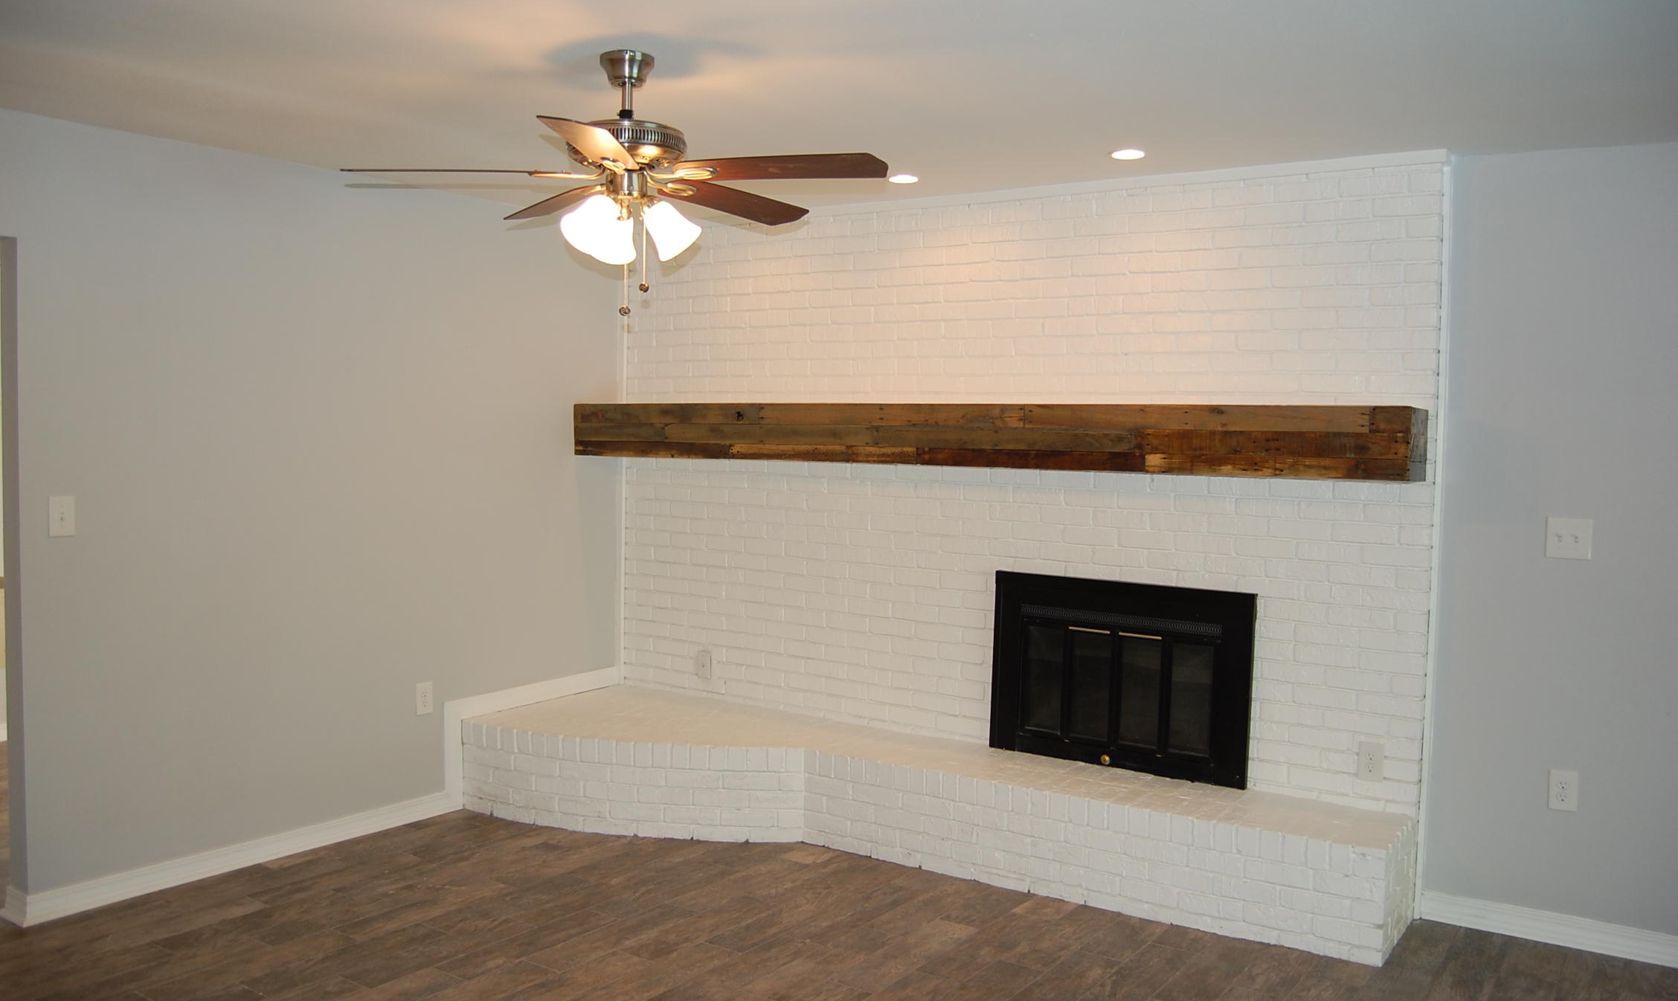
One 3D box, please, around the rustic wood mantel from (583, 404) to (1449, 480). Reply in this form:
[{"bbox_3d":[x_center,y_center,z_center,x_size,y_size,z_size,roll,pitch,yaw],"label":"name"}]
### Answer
[{"bbox_3d":[0.338,-0.241,4.721,3.370,0.223,0.260,3,4,32],"label":"rustic wood mantel"}]

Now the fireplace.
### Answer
[{"bbox_3d":[0.977,0.627,4.480,0.960,0.672,0.050,3,4,32],"label":"fireplace"}]

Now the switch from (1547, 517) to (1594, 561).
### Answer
[{"bbox_3d":[2.183,0.113,3.757,0.118,0.118,0.012,3,4,32],"label":"switch"}]

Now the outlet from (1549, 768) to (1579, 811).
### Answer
[{"bbox_3d":[2.184,0.878,3.789,0.073,0.118,0.010,3,4,32],"label":"outlet"}]

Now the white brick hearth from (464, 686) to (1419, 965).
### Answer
[{"bbox_3d":[0.144,1.114,4.493,3.352,0.350,0.936,3,3,33],"label":"white brick hearth"}]

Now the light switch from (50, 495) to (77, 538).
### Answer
[{"bbox_3d":[-2.334,0.049,3.777,0.010,0.118,0.072,3,4,37],"label":"light switch"}]

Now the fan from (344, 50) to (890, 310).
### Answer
[{"bbox_3d":[-0.512,-0.750,2.985,1.300,0.605,1.300,3,4,32],"label":"fan"}]

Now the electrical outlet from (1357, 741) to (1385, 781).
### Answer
[{"bbox_3d":[1.710,0.844,4.051,0.074,0.119,0.010,3,4,32],"label":"electrical outlet"}]

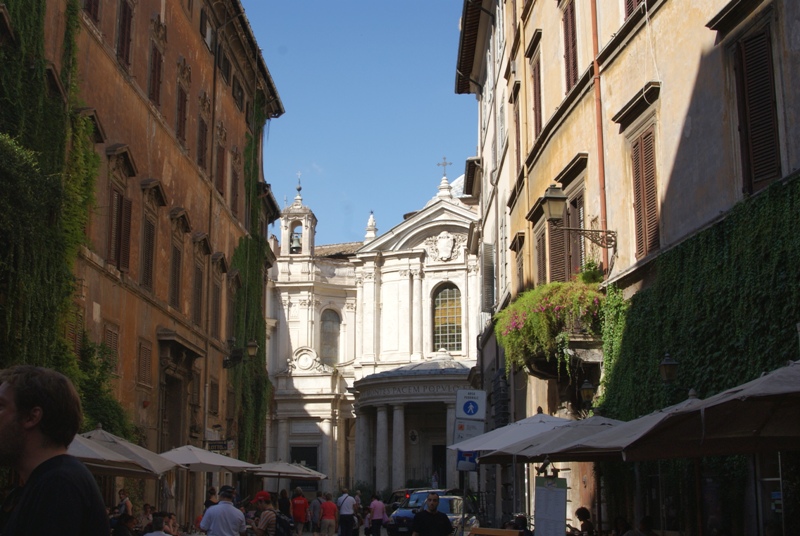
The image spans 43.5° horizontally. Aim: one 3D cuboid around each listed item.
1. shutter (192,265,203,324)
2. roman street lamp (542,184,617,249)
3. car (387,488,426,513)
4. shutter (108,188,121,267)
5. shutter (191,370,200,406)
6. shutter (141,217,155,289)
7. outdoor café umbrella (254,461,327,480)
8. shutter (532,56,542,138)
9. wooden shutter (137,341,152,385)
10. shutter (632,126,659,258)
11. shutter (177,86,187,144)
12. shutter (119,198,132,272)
[{"bbox_3d":[-7.589,1.062,37.777,0.060,2.117,1.114,-1,-13,3],"label":"shutter"},{"bbox_3d":[3.493,-0.994,19.394,1.423,1.237,0.420,1,-12,-8],"label":"roman street lamp"},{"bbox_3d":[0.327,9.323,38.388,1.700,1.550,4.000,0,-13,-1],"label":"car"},{"bbox_3d":[-7.851,-1.092,27.614,0.080,2.015,0.714,-1,-12,2],"label":"shutter"},{"bbox_3d":[-7.466,4.492,36.951,0.080,1.142,1.057,-1,-12,2],"label":"shutter"},{"bbox_3d":[-7.730,-0.456,30.938,0.080,2.028,1.006,-1,-12,2],"label":"shutter"},{"bbox_3d":[-3.536,7.313,31.154,2.400,2.700,2.400,-1,-13,3],"label":"outdoor café umbrella"},{"bbox_3d":[3.514,-4.267,25.747,0.080,2.150,0.941,1,-12,-5],"label":"shutter"},{"bbox_3d":[-7.892,2.962,31.023,0.060,1.185,1.159,-1,-13,3],"label":"wooden shutter"},{"bbox_3d":[4.391,-1.341,17.995,0.080,2.203,0.992,2,-12,-9],"label":"shutter"},{"bbox_3d":[-7.763,-5.438,35.633,0.060,1.868,1.110,-1,-13,3],"label":"shutter"},{"bbox_3d":[-7.774,-0.916,28.514,0.080,2.058,0.512,-3,-12,13],"label":"shutter"}]

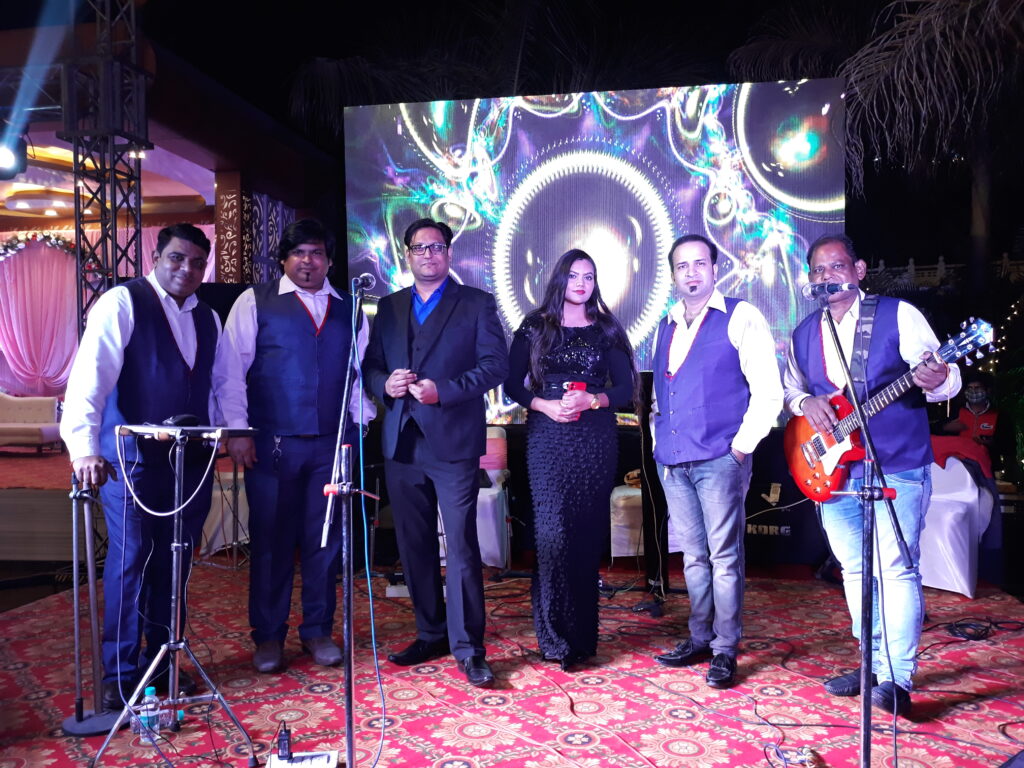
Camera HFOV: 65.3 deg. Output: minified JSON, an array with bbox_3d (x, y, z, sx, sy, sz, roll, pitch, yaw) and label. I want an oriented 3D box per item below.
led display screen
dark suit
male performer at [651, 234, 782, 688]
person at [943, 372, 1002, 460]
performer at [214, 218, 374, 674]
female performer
[{"bbox_3d":[0.467,-0.793,5.137,3.166,2.100,0.120,0,1,9],"label":"led display screen"},{"bbox_3d":[-0.286,0.316,3.095,0.560,1.432,0.380,0,1,9],"label":"dark suit"},{"bbox_3d":[0.784,0.258,3.064,0.500,1.658,0.420,1,1,38],"label":"male performer"},{"bbox_3d":[3.528,0.554,6.112,0.520,1.300,0.500,0,1,28],"label":"person"},{"bbox_3d":[-0.864,0.225,3.123,0.600,1.739,0.420,-1,1,-28],"label":"performer"},{"bbox_3d":[0.230,0.280,3.135,0.520,1.618,0.360,0,1,3],"label":"female performer"}]

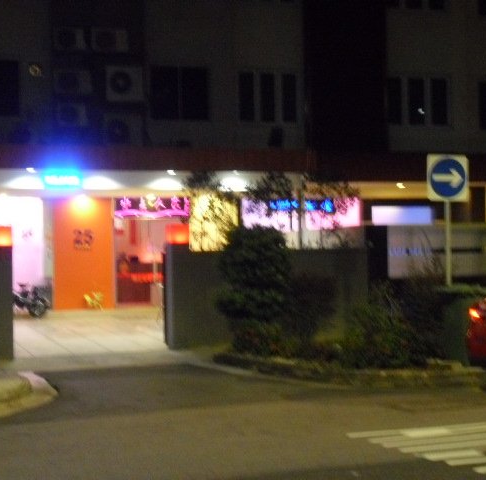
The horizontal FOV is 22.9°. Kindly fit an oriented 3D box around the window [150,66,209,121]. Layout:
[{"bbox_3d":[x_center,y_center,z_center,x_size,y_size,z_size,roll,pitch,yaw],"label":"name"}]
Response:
[{"bbox_3d":[-1.643,-3.841,31.469,1.581,1.389,0.130,-1,0,-19],"label":"window"}]

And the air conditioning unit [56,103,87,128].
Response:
[{"bbox_3d":[-3.807,-2.794,26.756,0.710,0.500,0.290,-1,0,-20],"label":"air conditioning unit"}]

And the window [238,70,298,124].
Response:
[{"bbox_3d":[0.584,-3.398,28.656,1.470,1.200,0.150,-1,0,-20],"label":"window"}]

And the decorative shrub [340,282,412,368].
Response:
[{"bbox_3d":[1.742,1.124,15.800,0.920,1.080,0.900,-1,0,-19],"label":"decorative shrub"}]

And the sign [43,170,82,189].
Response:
[{"bbox_3d":[-4.390,-1.476,29.209,0.966,0.450,0.130,-1,0,-19],"label":"sign"}]

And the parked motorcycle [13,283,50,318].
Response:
[{"bbox_3d":[-5.500,1.410,28.900,1.700,0.960,0.650,-1,0,12],"label":"parked motorcycle"}]

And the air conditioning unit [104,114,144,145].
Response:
[{"bbox_3d":[-2.701,-2.452,27.163,0.870,0.790,0.330,-1,0,-20],"label":"air conditioning unit"}]

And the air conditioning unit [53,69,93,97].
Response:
[{"bbox_3d":[-3.776,-3.509,26.772,0.870,0.570,0.310,-1,0,-20],"label":"air conditioning unit"}]

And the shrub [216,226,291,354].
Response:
[{"bbox_3d":[0.156,0.752,17.900,1.080,1.880,1.080,-1,0,0],"label":"shrub"}]

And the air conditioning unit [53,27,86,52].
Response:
[{"bbox_3d":[-3.861,-4.450,26.741,0.720,0.510,0.290,-1,0,-20],"label":"air conditioning unit"}]

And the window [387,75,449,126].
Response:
[{"bbox_3d":[4.933,-3.906,33.772,1.931,1.407,0.130,-1,0,-19],"label":"window"}]

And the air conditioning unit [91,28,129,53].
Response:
[{"bbox_3d":[-3.390,-5.095,30.714,0.882,0.607,0.330,-1,0,-19],"label":"air conditioning unit"}]

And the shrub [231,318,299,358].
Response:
[{"bbox_3d":[0.270,1.282,15.800,0.900,0.520,0.750,-1,0,-20],"label":"shrub"}]

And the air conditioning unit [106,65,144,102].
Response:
[{"bbox_3d":[-2.679,-3.538,27.171,0.850,0.800,0.330,-1,0,-20],"label":"air conditioning unit"}]

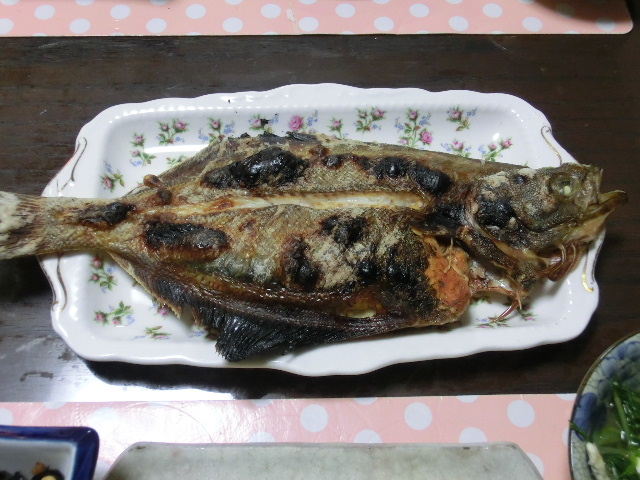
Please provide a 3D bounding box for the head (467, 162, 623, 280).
[{"bbox_3d":[0.134,-0.011,0.458,0.086,0.042,0.064,-2,59,-3],"label":"head"}]

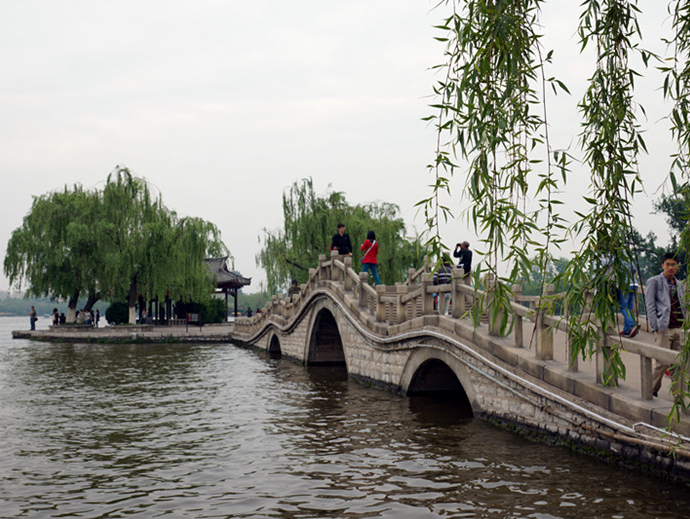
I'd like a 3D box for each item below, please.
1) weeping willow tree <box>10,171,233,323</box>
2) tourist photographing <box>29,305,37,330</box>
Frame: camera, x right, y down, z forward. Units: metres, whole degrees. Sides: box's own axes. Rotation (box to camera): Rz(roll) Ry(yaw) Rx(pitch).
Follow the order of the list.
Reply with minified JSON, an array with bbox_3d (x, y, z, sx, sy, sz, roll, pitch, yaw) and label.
[{"bbox_3d":[-15.830,-0.900,58.500,15.200,11.000,11.500,0,-4,0],"label":"weeping willow tree"},{"bbox_3d":[-21.770,4.120,59.000,0.520,1.720,0.500,1,-4,-10],"label":"tourist photographing"}]

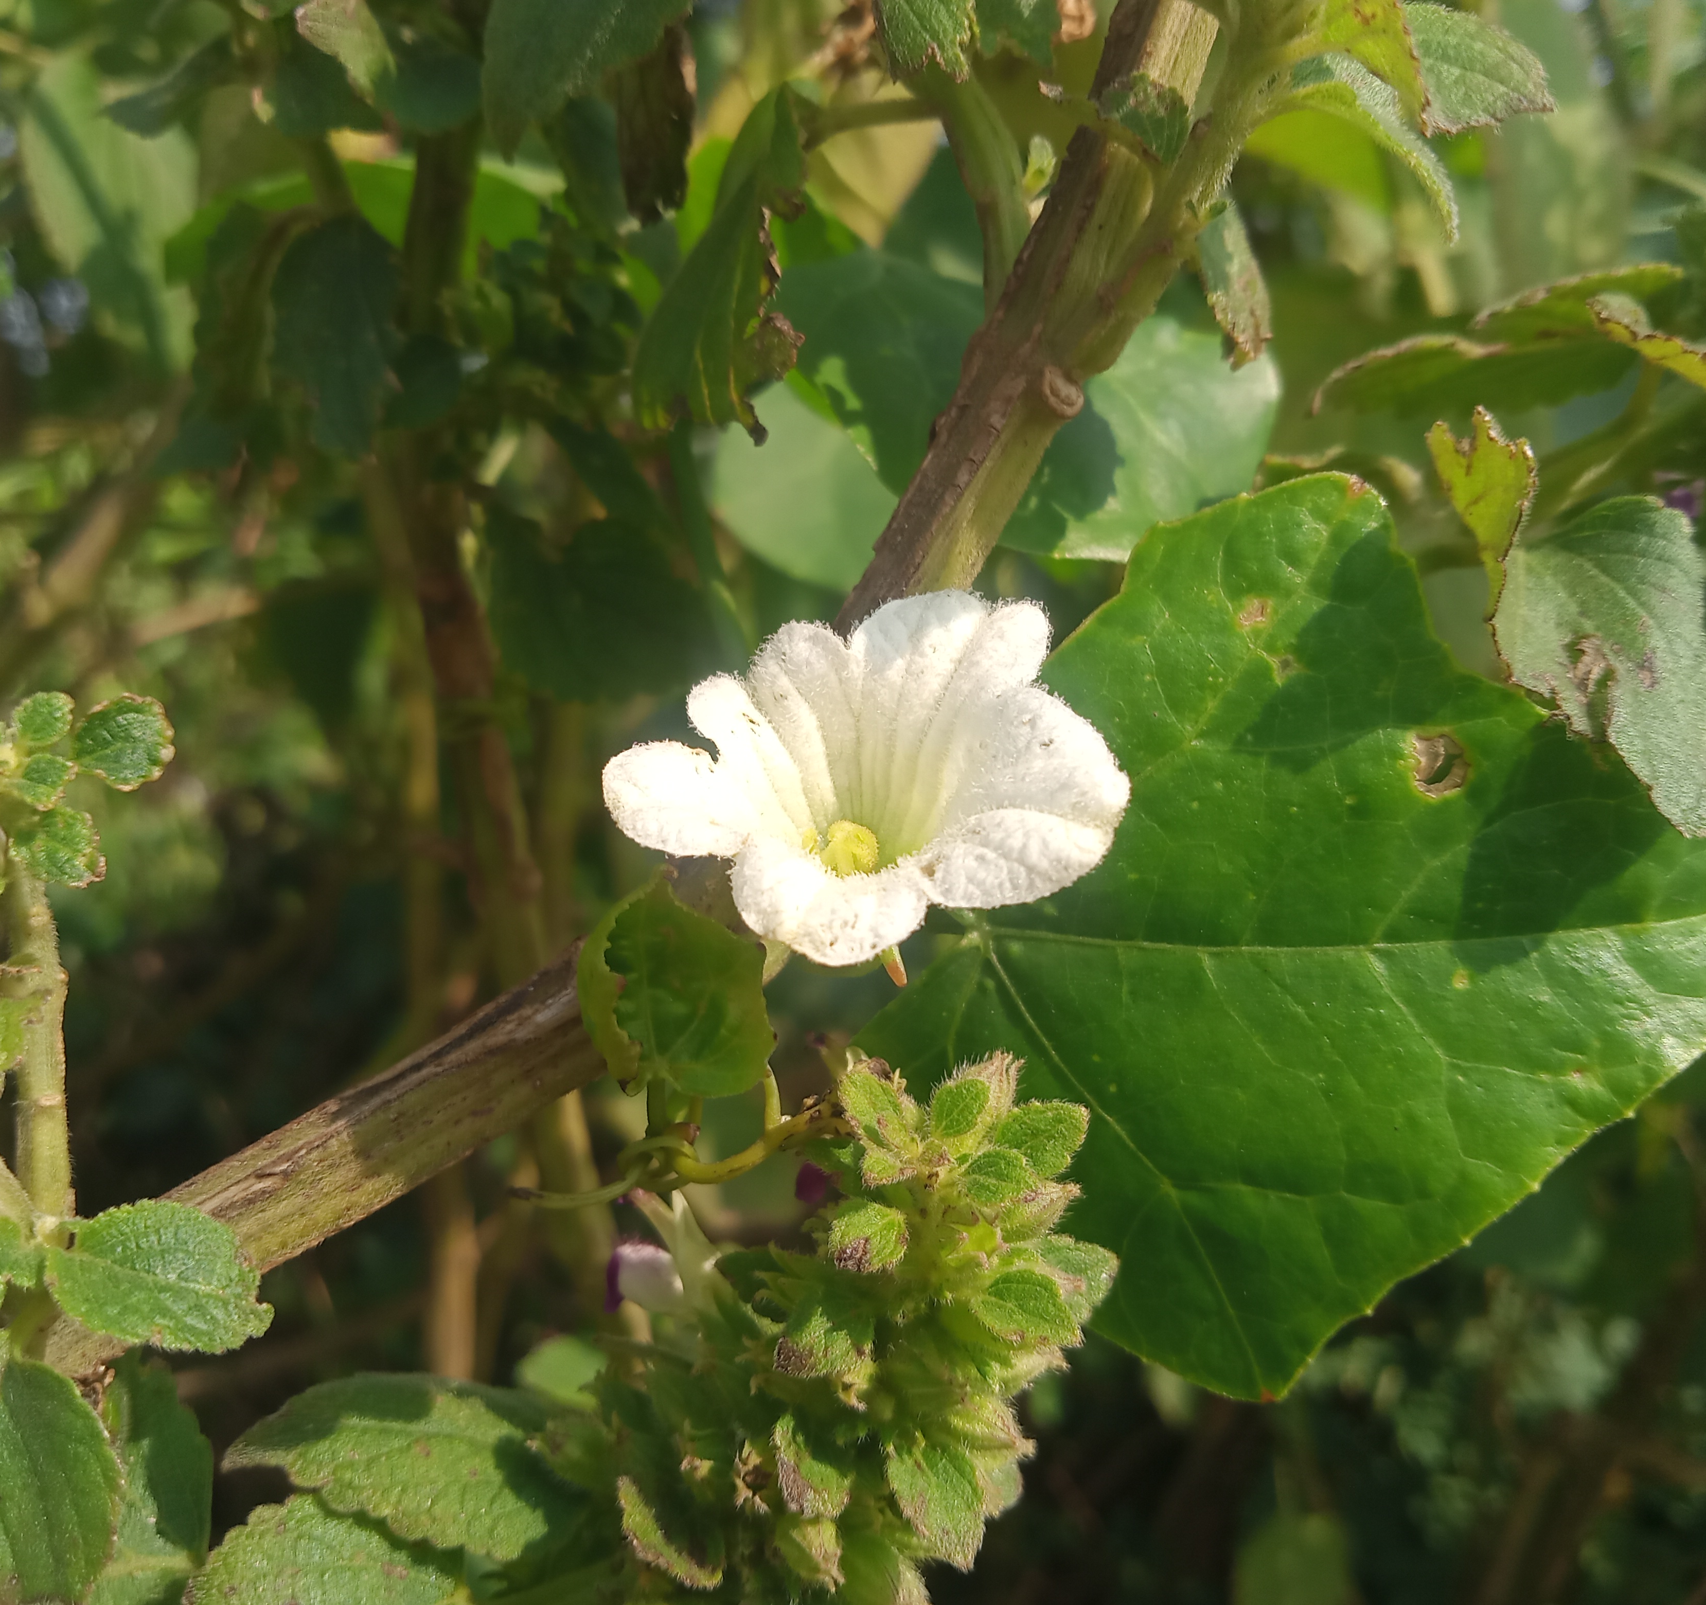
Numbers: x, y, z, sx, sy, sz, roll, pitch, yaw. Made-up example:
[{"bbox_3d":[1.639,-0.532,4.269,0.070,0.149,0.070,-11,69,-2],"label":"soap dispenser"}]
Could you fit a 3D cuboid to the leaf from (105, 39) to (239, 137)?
[{"bbox_3d":[-0.142,-0.148,0.360,0.029,0.016,0.014,-20,-22,-9],"label":"leaf"}]

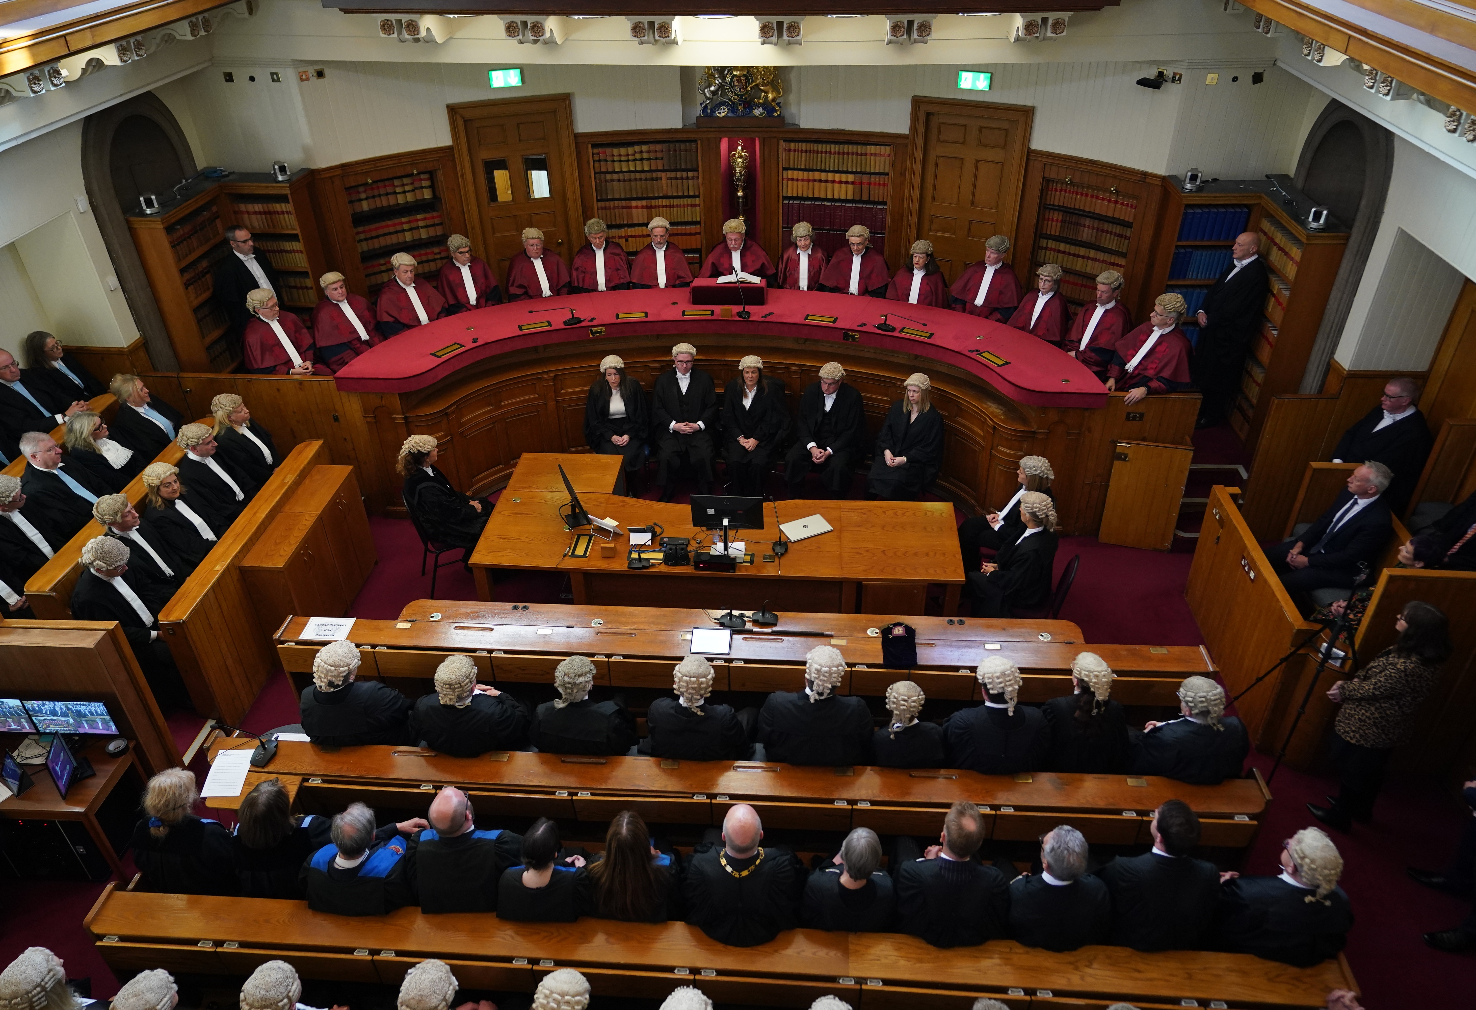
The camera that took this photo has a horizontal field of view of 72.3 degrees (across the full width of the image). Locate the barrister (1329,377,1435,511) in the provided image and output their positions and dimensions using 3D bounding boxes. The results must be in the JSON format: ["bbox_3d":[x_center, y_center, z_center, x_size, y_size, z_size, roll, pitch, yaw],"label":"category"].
[{"bbox_3d":[4.450,-0.351,7.506,0.800,1.330,0.600,5,34,10],"label":"barrister"}]

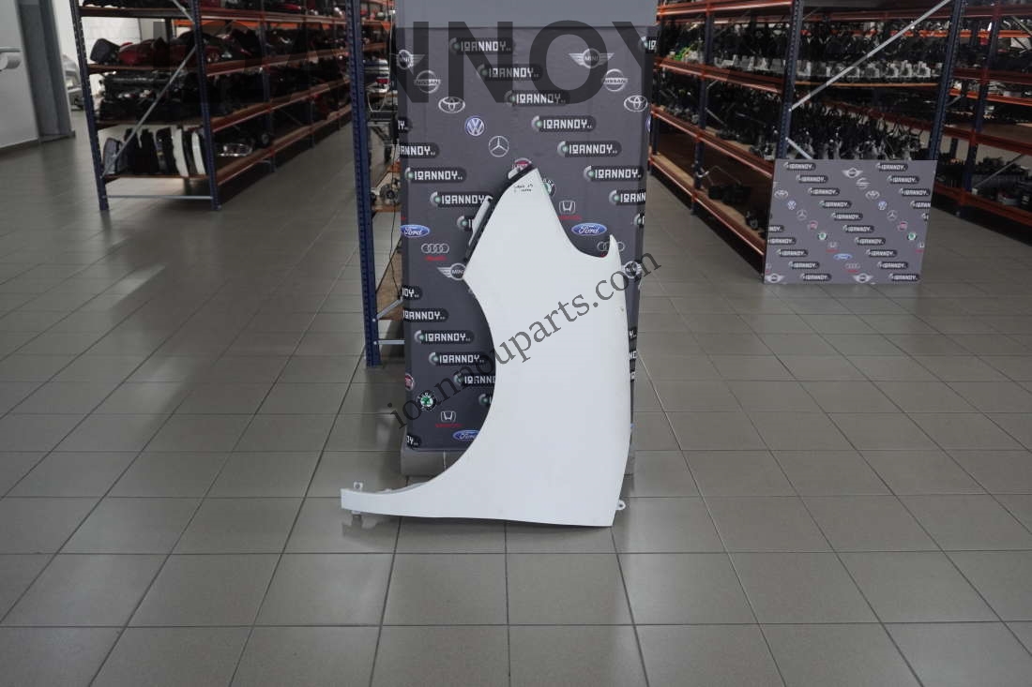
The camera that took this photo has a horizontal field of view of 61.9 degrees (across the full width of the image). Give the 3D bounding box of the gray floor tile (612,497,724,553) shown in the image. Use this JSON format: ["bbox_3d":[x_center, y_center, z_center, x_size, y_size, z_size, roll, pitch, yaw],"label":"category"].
[{"bbox_3d":[0.427,0.529,2.514,0.301,0.010,0.301,0,20,-2],"label":"gray floor tile"}]

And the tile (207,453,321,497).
[{"bbox_3d":[-0.787,0.417,2.730,0.298,0.010,0.298,0,20,-2],"label":"tile"}]

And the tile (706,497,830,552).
[{"bbox_3d":[0.725,0.525,2.504,0.300,0.010,0.300,0,20,-2],"label":"tile"}]

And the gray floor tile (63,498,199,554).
[{"bbox_3d":[-1.086,0.523,2.451,0.300,0.010,0.300,0,20,-2],"label":"gray floor tile"}]

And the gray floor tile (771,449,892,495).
[{"bbox_3d":[1.027,0.426,2.816,0.301,0.010,0.301,0,20,-2],"label":"gray floor tile"}]

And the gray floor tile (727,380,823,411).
[{"bbox_3d":[1.000,0.212,3.354,0.300,0.010,0.300,0,20,-2],"label":"gray floor tile"}]

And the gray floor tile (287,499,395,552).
[{"bbox_3d":[-0.480,0.523,2.464,0.300,0.010,0.300,0,20,-2],"label":"gray floor tile"}]

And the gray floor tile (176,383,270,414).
[{"bbox_3d":[-1.106,0.210,3.293,0.300,0.010,0.300,0,20,-2],"label":"gray floor tile"}]

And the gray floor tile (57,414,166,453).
[{"bbox_3d":[-1.394,0.313,2.996,0.298,0.010,0.298,0,20,-2],"label":"gray floor tile"}]

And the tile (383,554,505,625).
[{"bbox_3d":[-0.173,0.627,2.194,0.300,0.010,0.300,0,20,-2],"label":"tile"}]

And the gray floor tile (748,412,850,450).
[{"bbox_3d":[1.005,0.317,3.061,0.298,0.010,0.298,0,20,-2],"label":"gray floor tile"}]

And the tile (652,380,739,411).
[{"bbox_3d":[0.701,0.214,3.354,0.300,0.010,0.300,0,20,-2],"label":"tile"}]

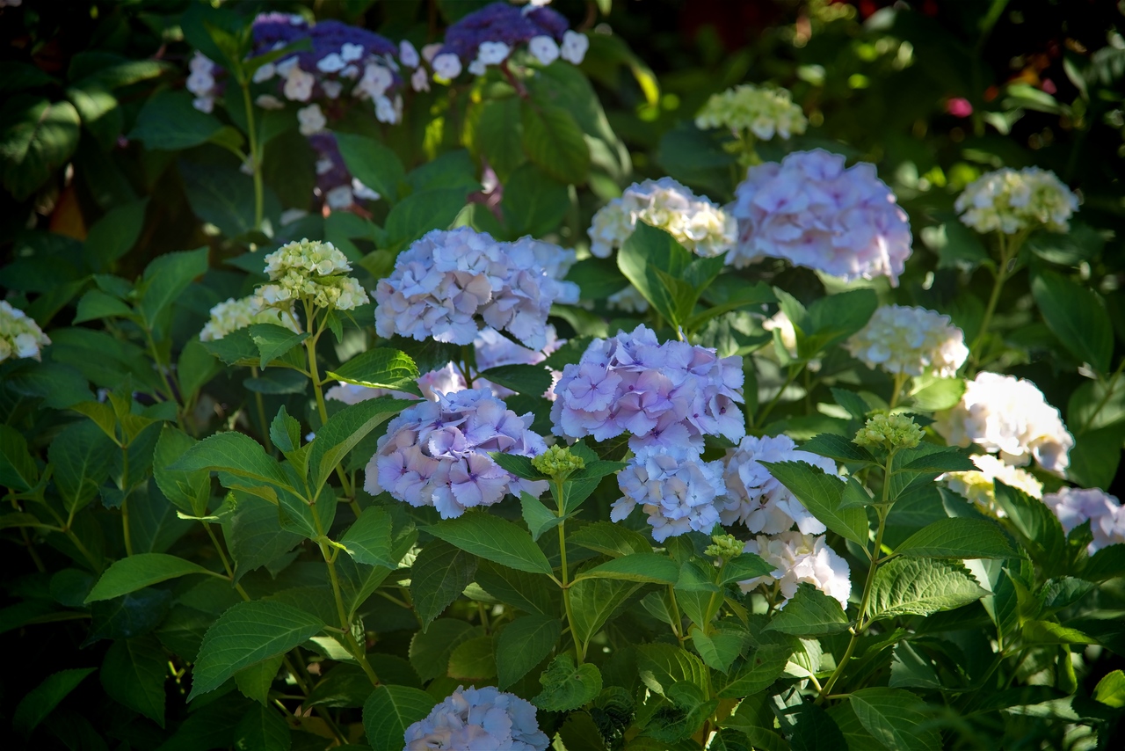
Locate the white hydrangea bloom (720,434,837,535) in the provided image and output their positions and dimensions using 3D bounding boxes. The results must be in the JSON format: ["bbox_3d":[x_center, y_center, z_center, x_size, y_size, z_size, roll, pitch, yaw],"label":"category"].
[{"bbox_3d":[0.186,0.093,3.200,0.115,0.087,0.110,0,12,0],"label":"white hydrangea bloom"}]

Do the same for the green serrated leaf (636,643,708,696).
[{"bbox_3d":[0.089,0.239,3.017,0.081,0.019,0.057,40,38,-6],"label":"green serrated leaf"}]

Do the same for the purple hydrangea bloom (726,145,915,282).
[{"bbox_3d":[0.244,-0.149,3.534,0.172,0.122,0.160,0,11,0],"label":"purple hydrangea bloom"}]

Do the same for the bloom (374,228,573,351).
[{"bbox_3d":[-0.079,-0.077,3.330,0.168,0.105,0.155,0,12,0],"label":"bloom"}]

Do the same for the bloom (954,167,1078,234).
[{"bbox_3d":[0.438,-0.168,3.617,0.119,0.062,0.116,0,11,0],"label":"bloom"}]

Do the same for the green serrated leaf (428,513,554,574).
[{"bbox_3d":[-0.061,0.137,3.028,0.118,0.019,0.062,20,35,-6],"label":"green serrated leaf"}]

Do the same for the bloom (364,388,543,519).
[{"bbox_3d":[-0.090,0.065,3.152,0.153,0.103,0.145,0,11,0],"label":"bloom"}]

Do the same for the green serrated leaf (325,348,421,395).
[{"bbox_3d":[-0.157,-0.003,3.131,0.090,0.021,0.052,14,38,22],"label":"green serrated leaf"}]

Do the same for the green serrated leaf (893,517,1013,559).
[{"bbox_3d":[0.323,0.135,3.100,0.098,0.024,0.070,1,30,12],"label":"green serrated leaf"}]

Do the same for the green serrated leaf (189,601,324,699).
[{"bbox_3d":[-0.249,0.223,3.050,0.129,0.022,0.078,-27,43,-23],"label":"green serrated leaf"}]

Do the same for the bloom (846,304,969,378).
[{"bbox_3d":[0.317,-0.031,3.441,0.114,0.065,0.110,0,11,0],"label":"bloom"}]

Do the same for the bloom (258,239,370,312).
[{"bbox_3d":[-0.213,-0.086,3.220,0.092,0.060,0.090,0,12,0],"label":"bloom"}]

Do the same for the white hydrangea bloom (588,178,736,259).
[{"bbox_3d":[0.092,-0.146,3.493,0.137,0.072,0.129,0,11,0],"label":"white hydrangea bloom"}]

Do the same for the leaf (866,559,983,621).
[{"bbox_3d":[0.302,0.177,3.100,0.102,0.022,0.075,-14,41,17],"label":"leaf"}]

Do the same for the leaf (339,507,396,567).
[{"bbox_3d":[-0.160,0.132,3.080,0.058,0.018,0.074,-24,35,-35],"label":"leaf"}]

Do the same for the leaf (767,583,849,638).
[{"bbox_3d":[0.201,0.192,3.080,0.084,0.020,0.062,-2,32,-29],"label":"leaf"}]

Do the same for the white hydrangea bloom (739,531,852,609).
[{"bbox_3d":[0.199,0.165,3.203,0.101,0.070,0.097,0,11,0],"label":"white hydrangea bloom"}]

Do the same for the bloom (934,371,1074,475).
[{"bbox_3d":[0.403,0.044,3.420,0.125,0.090,0.125,0,12,0],"label":"bloom"}]

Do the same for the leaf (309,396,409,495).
[{"bbox_3d":[-0.162,0.057,3.059,0.119,0.029,0.057,-42,33,6],"label":"leaf"}]

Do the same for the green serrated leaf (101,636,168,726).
[{"bbox_3d":[-0.350,0.254,3.100,0.058,0.091,0.015,-21,-28,-3],"label":"green serrated leaf"}]

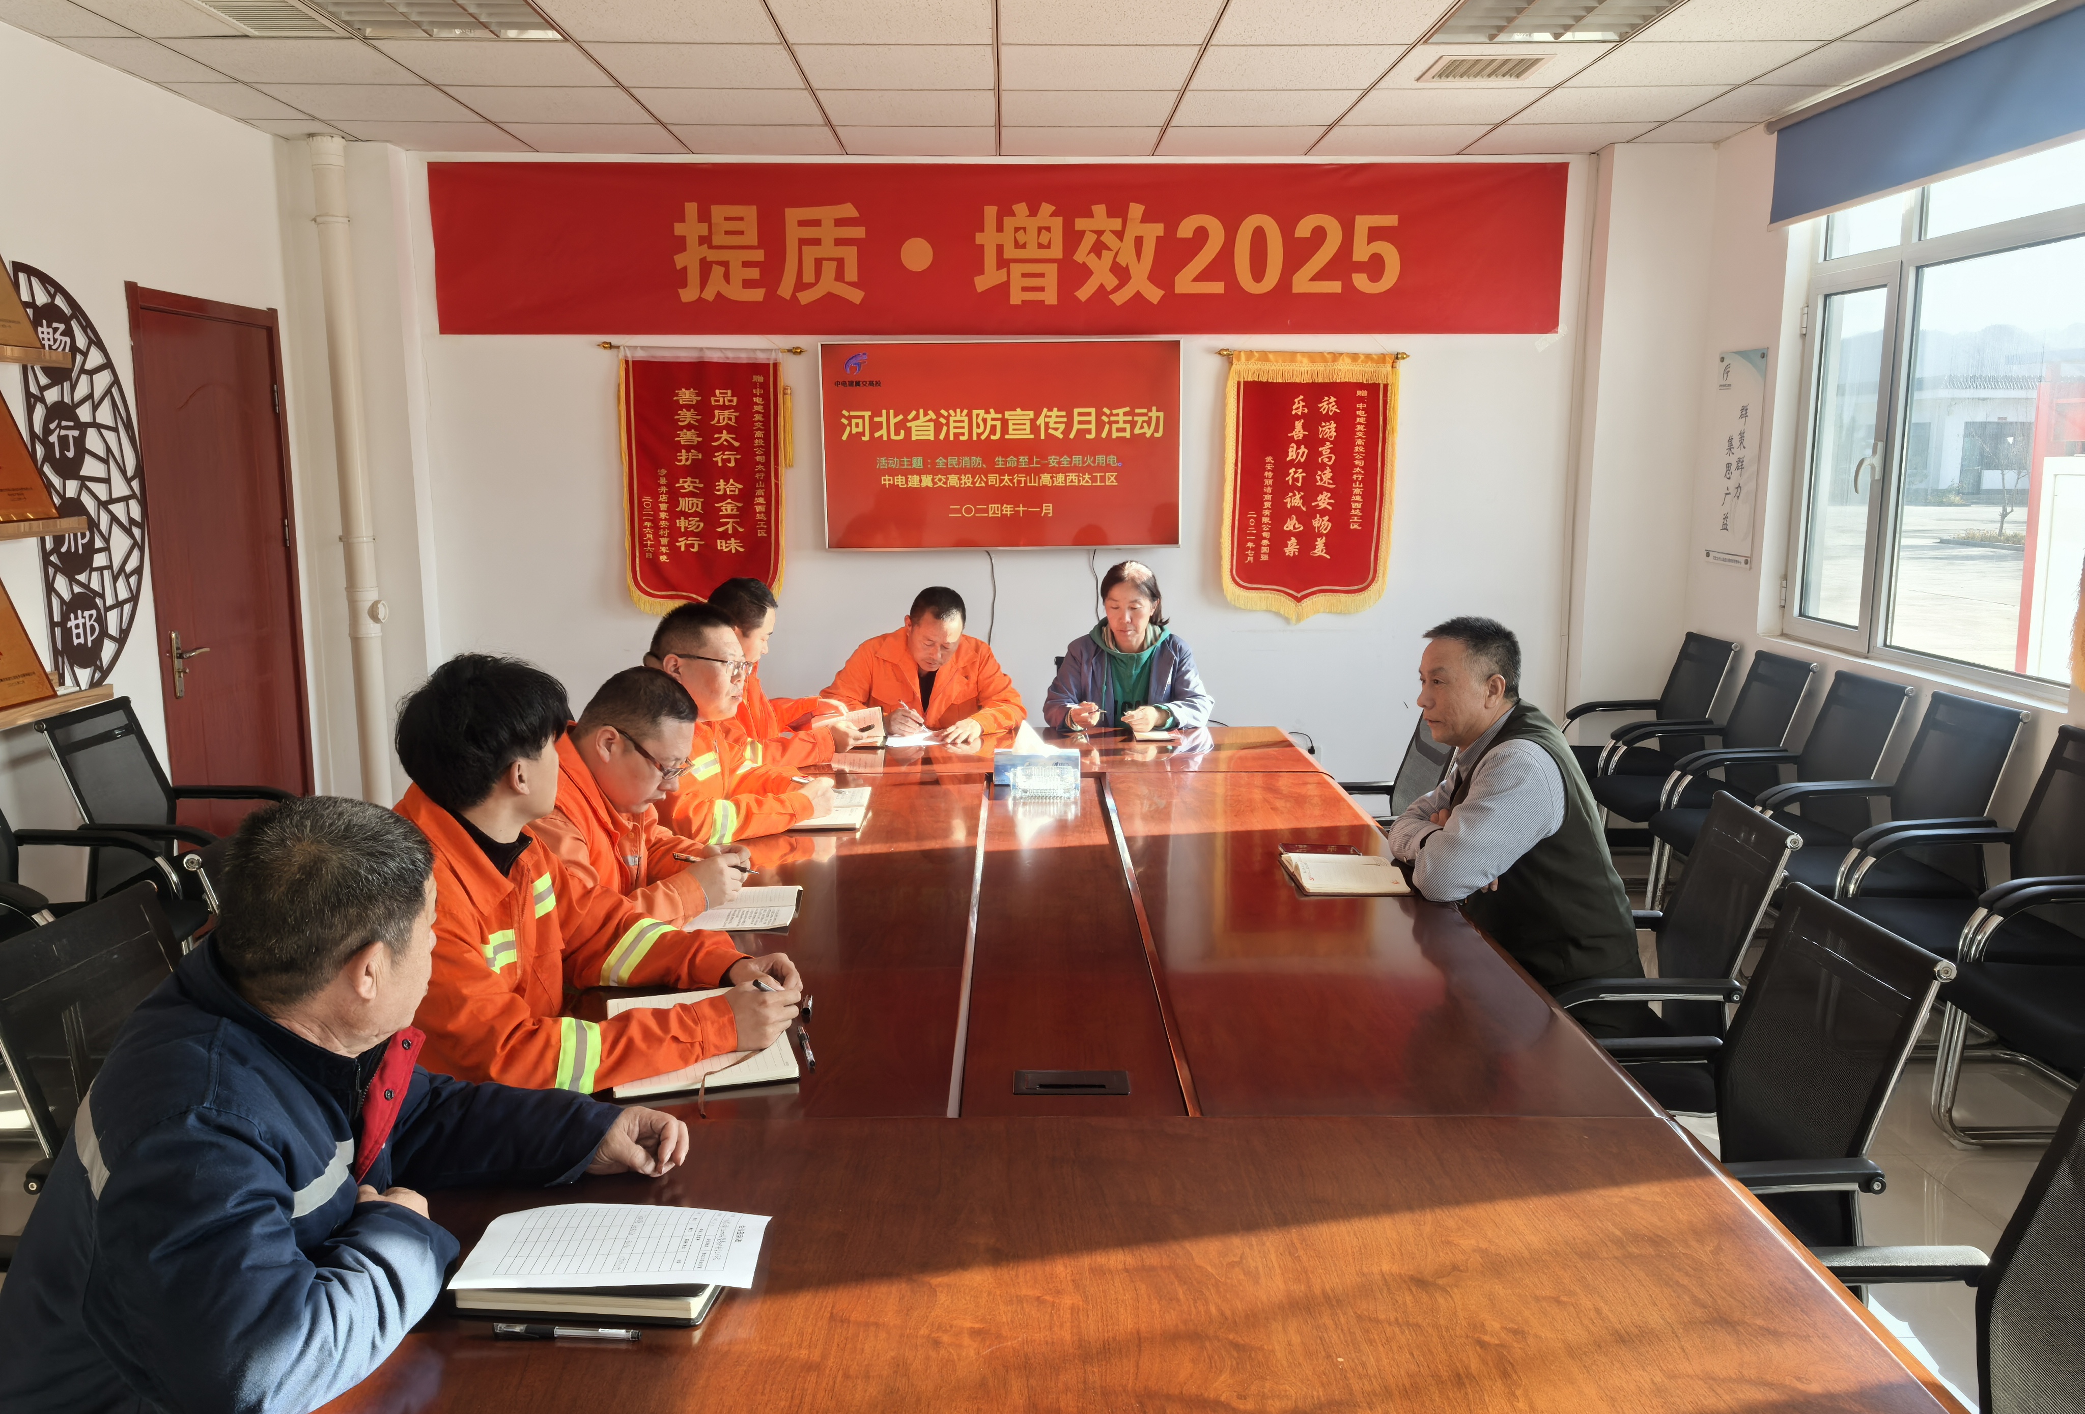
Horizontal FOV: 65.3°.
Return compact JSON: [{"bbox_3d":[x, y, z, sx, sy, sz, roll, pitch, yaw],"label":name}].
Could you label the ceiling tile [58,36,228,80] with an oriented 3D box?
[{"bbox_3d":[-2.651,-1.929,4.860,0.235,0.020,0.590,0,9,-1],"label":"ceiling tile"}]

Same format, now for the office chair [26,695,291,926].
[{"bbox_3d":[-2.406,0.449,4.600,0.570,0.925,0.560,0,9,-1],"label":"office chair"}]

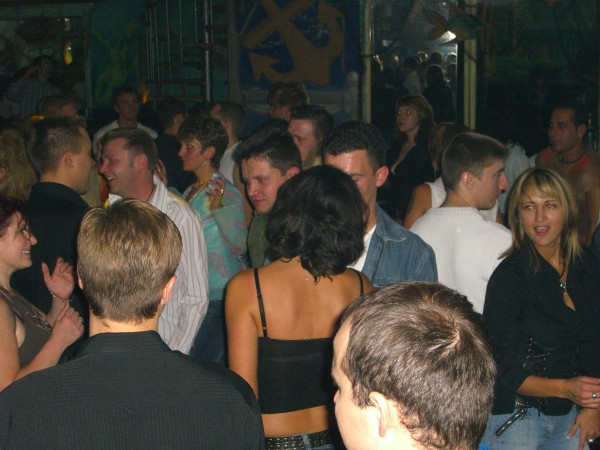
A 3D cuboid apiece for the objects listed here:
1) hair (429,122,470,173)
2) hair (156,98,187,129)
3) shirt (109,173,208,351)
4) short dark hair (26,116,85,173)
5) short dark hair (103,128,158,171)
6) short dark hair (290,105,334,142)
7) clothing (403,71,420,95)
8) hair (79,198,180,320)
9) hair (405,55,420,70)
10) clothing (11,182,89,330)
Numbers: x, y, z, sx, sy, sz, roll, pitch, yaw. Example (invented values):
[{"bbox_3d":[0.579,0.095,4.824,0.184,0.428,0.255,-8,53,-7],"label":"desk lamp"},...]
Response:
[{"bbox_3d":[0.581,-0.286,4.400,0.190,0.200,0.210,-2,10,-8],"label":"hair"},{"bbox_3d":[-0.692,-0.600,6.400,0.165,0.185,0.190,7,12,36],"label":"hair"},{"bbox_3d":[-0.474,0.141,3.920,0.320,0.620,0.460,-5,11,-23],"label":"shirt"},{"bbox_3d":[-0.738,-0.238,3.570,0.195,0.180,0.165,-8,12,-37],"label":"short dark hair"},{"bbox_3d":[-0.558,-0.248,3.880,0.195,0.165,0.165,-6,11,-28],"label":"short dark hair"},{"bbox_3d":[0.052,-0.388,4.550,0.190,0.165,0.165,-8,12,-38],"label":"short dark hair"},{"bbox_3d":[1.060,-1.231,11.200,0.270,0.520,0.420,-6,11,-28],"label":"clothing"},{"bbox_3d":[-0.287,0.058,1.990,0.172,0.205,0.200,1,10,11],"label":"hair"},{"bbox_3d":[1.069,-1.544,11.200,0.185,0.165,0.160,-6,11,-28],"label":"hair"},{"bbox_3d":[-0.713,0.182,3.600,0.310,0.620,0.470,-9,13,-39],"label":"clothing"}]

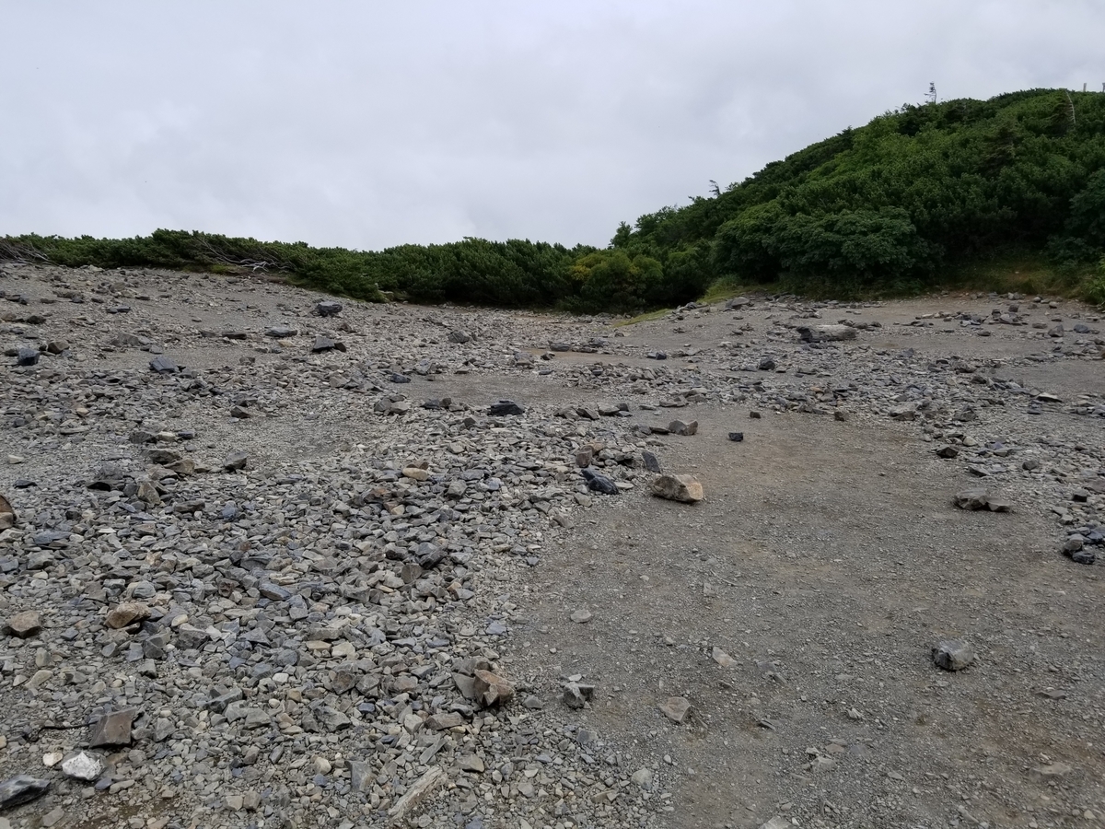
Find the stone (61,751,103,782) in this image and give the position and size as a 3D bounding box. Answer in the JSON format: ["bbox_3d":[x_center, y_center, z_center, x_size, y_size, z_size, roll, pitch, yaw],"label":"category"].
[{"bbox_3d":[-1.484,1.109,2.620,0.122,0.070,0.100,-1,4,-25],"label":"stone"}]

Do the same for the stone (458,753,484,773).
[{"bbox_3d":[-0.251,1.071,2.552,0.079,0.034,0.059,0,5,-6],"label":"stone"}]

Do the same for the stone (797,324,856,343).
[{"bbox_3d":[5.153,-1.511,15.576,1.014,0.325,0.456,2,5,18],"label":"stone"}]

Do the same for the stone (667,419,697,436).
[{"bbox_3d":[1.358,0.130,8.650,0.310,0.155,0.220,1,3,10],"label":"stone"}]

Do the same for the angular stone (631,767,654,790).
[{"bbox_3d":[0.267,1.081,2.464,0.065,0.050,0.062,1,5,6],"label":"angular stone"}]

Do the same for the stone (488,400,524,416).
[{"bbox_3d":[-0.464,-0.060,8.286,0.330,0.150,0.214,0,5,-3],"label":"stone"}]

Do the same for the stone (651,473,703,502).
[{"bbox_3d":[0.910,0.545,6.100,0.360,0.180,0.250,1,4,25],"label":"stone"}]

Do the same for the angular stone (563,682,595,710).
[{"bbox_3d":[0.089,0.985,2.906,0.103,0.078,0.077,0,5,2],"label":"angular stone"}]

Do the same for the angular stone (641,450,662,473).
[{"bbox_3d":[0.732,0.344,6.135,0.131,0.152,0.092,2,5,17],"label":"angular stone"}]

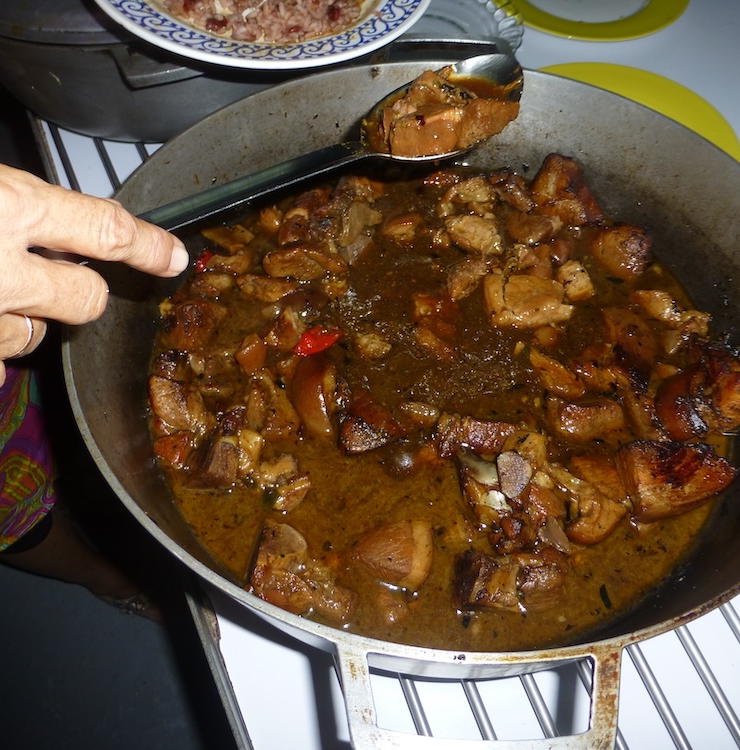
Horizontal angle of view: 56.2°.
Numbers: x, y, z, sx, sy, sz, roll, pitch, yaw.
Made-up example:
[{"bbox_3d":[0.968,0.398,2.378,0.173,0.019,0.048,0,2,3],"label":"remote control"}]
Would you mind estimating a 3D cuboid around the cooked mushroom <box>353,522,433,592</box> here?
[{"bbox_3d":[0.012,0.094,0.359,0.042,0.026,0.035,0,54,0],"label":"cooked mushroom"}]

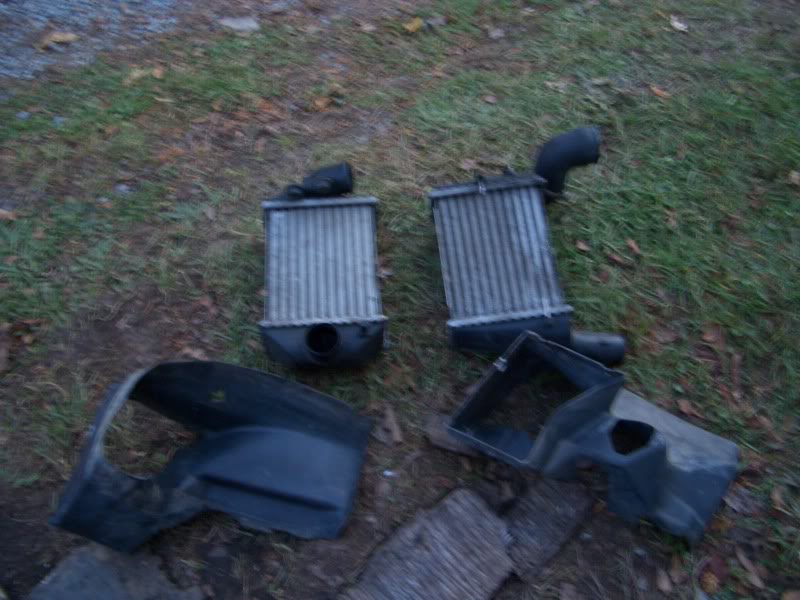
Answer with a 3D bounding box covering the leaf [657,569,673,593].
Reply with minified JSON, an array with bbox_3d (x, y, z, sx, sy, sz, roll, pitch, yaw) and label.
[{"bbox_3d":[0.393,0.416,1.200,0.017,0.010,0.033,-12,60,-5],"label":"leaf"}]

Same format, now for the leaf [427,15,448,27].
[{"bbox_3d":[0.081,-0.607,1.757,0.048,0.012,0.028,0,61,0],"label":"leaf"}]

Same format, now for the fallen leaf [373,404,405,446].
[{"bbox_3d":[-0.021,0.206,1.325,0.040,0.020,0.070,-18,61,-9],"label":"fallen leaf"}]

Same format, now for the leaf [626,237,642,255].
[{"bbox_3d":[0.434,-0.099,1.497,0.012,0.010,0.036,-27,63,-13],"label":"leaf"}]

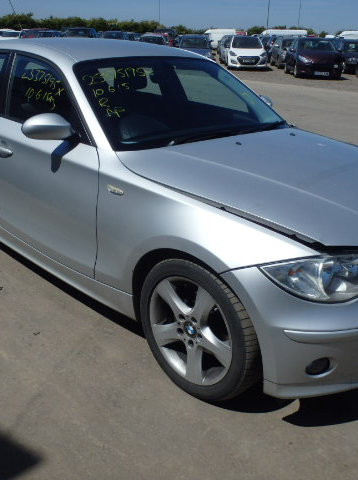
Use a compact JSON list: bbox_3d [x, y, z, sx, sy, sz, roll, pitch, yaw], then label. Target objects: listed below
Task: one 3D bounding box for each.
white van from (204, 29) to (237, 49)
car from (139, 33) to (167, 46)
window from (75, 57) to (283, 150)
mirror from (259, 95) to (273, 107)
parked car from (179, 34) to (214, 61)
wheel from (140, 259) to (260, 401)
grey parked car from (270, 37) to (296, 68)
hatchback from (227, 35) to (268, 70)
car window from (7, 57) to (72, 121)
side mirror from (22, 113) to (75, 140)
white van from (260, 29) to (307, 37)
[{"bbox_3d":[3.686,-20.488,53.000,4.300,2.000,1.830,-4,22,-14],"label":"white van"},{"bbox_3d":[-1.699,-12.978,34.500,1.760,1.470,4.200,4,22,8],"label":"car"},{"bbox_3d":[0.058,-0.825,2.997,1.390,0.120,0.710,-18,64,-41],"label":"window"},{"bbox_3d":[0.600,-0.960,3.674,0.250,0.160,0.150,-18,29,-41],"label":"mirror"},{"bbox_3d":[0.830,-9.722,26.600,1.750,1.490,4.200,1,22,-2],"label":"parked car"},{"bbox_3d":[0.108,0.354,2.179,0.215,0.630,0.630,-18,29,-40],"label":"wheel"},{"bbox_3d":[5.780,-9.779,27.100,1.760,1.480,4.300,2,22,1],"label":"grey parked car"},{"bbox_3d":[3.180,-9.061,25.000,1.770,1.470,4.250,3,22,2],"label":"hatchback"},{"bbox_3d":[-0.688,-0.759,2.664,0.770,0.380,0.060,22,13,42],"label":"car window"},{"bbox_3d":[-0.613,-0.531,2.433,0.220,0.135,0.140,-18,29,-40],"label":"side mirror"},{"bbox_3d":[9.364,-18.373,48.000,4.900,2.000,1.950,-4,22,-14],"label":"white van"}]

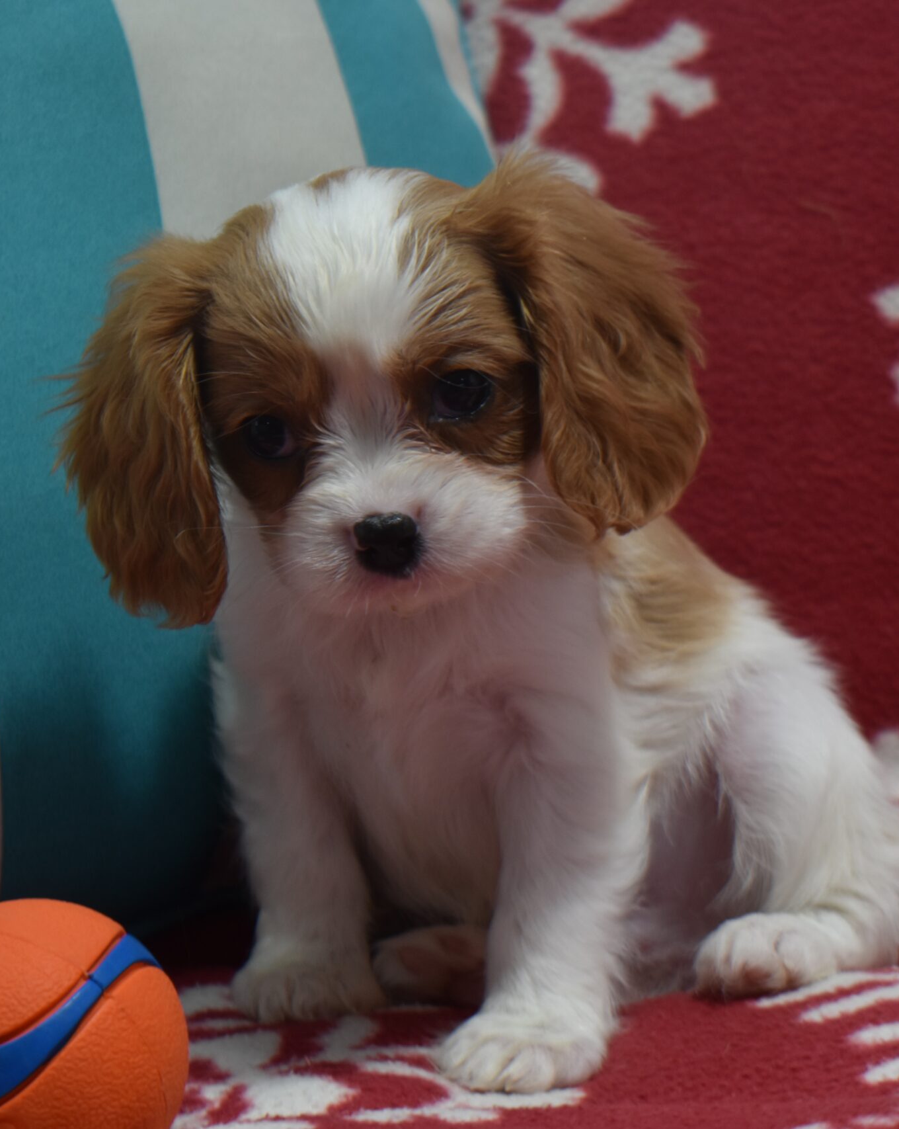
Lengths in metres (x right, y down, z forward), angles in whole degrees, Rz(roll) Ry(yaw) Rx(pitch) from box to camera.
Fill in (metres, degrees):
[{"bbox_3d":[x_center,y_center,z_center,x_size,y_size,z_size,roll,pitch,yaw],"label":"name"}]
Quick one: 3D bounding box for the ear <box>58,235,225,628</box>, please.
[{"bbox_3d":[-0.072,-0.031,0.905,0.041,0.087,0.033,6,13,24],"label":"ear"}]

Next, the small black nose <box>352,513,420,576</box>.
[{"bbox_3d":[-0.014,-0.005,0.863,0.015,0.013,0.011,-9,14,9],"label":"small black nose"}]

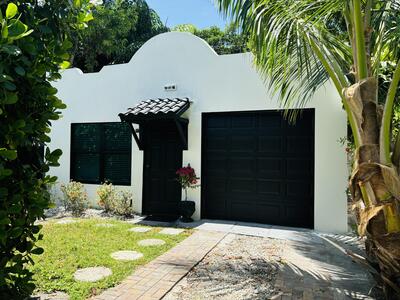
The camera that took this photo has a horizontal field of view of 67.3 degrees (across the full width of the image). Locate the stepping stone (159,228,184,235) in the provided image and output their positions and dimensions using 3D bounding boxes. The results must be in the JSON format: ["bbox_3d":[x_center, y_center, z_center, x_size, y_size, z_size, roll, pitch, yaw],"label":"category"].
[{"bbox_3d":[-0.500,1.469,5.346,0.446,0.050,0.436,1,-1,0],"label":"stepping stone"}]

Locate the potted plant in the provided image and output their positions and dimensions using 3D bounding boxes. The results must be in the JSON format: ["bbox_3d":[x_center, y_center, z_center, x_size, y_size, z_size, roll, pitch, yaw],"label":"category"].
[{"bbox_3d":[-0.222,0.884,6.239,0.436,1.170,0.417,0,-1,20],"label":"potted plant"}]

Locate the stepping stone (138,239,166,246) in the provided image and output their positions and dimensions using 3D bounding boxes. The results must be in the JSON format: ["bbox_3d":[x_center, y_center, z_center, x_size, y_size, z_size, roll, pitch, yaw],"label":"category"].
[{"bbox_3d":[-0.745,1.459,4.672,0.435,0.050,0.417,1,-1,0],"label":"stepping stone"}]

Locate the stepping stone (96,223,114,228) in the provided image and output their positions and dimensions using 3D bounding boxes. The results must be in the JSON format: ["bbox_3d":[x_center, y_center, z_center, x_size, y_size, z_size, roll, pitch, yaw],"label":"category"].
[{"bbox_3d":[-1.822,1.459,5.761,0.387,0.050,0.377,1,-1,0],"label":"stepping stone"}]

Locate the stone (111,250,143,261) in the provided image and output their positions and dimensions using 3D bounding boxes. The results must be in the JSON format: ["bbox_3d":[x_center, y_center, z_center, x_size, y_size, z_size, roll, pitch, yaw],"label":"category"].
[{"bbox_3d":[-0.983,1.449,4.072,0.434,0.050,0.417,1,-1,0],"label":"stone"}]

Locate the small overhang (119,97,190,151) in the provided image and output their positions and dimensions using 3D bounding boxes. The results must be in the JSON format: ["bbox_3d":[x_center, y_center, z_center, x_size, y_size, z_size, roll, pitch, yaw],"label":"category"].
[{"bbox_3d":[-0.947,-0.560,6.438,1.299,1.131,0.714,0,-1,20],"label":"small overhang"}]

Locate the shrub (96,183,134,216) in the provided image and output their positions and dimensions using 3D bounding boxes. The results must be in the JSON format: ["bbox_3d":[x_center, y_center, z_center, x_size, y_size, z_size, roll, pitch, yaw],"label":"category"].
[{"bbox_3d":[-1.840,1.079,6.702,0.744,0.754,0.555,0,-1,20],"label":"shrub"}]

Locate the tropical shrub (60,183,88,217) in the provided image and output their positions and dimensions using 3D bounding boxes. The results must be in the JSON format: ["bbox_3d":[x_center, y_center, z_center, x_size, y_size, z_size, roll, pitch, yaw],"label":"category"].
[{"bbox_3d":[-2.815,1.069,6.811,0.565,0.754,0.516,0,-1,20],"label":"tropical shrub"}]

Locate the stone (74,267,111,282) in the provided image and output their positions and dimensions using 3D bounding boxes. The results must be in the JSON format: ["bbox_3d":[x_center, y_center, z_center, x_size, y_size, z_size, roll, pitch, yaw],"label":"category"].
[{"bbox_3d":[-1.221,1.439,3.443,0.451,0.050,0.466,1,-1,0],"label":"stone"}]

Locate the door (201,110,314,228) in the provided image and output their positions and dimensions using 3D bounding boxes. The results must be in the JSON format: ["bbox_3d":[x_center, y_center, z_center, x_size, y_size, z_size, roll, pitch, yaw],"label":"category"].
[{"bbox_3d":[1.113,0.345,6.068,2.246,2.267,0.119,0,-1,20],"label":"door"}]

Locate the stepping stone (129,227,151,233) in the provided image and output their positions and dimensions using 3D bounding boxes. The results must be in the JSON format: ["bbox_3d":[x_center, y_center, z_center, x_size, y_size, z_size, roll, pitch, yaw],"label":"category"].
[{"bbox_3d":[-1.085,1.464,5.432,0.417,0.050,0.397,1,-1,0],"label":"stepping stone"}]

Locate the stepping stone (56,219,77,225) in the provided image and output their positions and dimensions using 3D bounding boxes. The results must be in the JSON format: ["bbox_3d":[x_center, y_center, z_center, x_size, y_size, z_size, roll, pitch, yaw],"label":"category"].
[{"bbox_3d":[-2.664,1.452,6.034,0.417,0.050,0.426,1,-1,0],"label":"stepping stone"}]

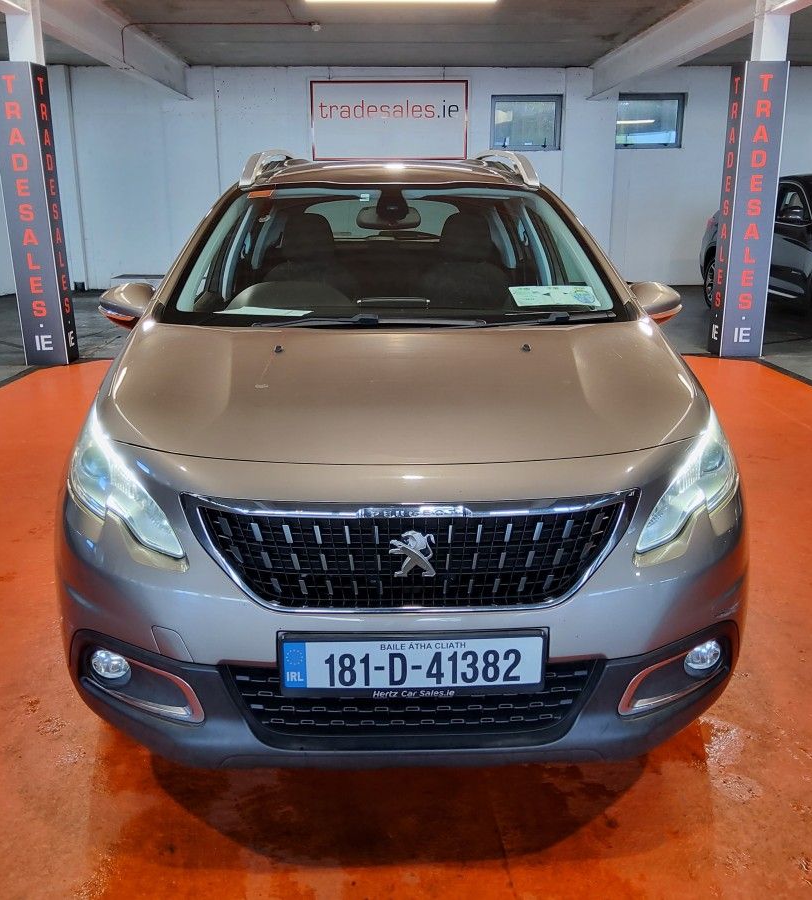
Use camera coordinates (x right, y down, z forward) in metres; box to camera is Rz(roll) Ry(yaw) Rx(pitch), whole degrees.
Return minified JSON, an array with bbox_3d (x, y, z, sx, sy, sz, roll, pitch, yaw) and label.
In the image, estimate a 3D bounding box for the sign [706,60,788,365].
[{"bbox_3d":[2.973,-2.042,7.829,0.360,2.440,0.270,-1,16,-2],"label":"sign"}]

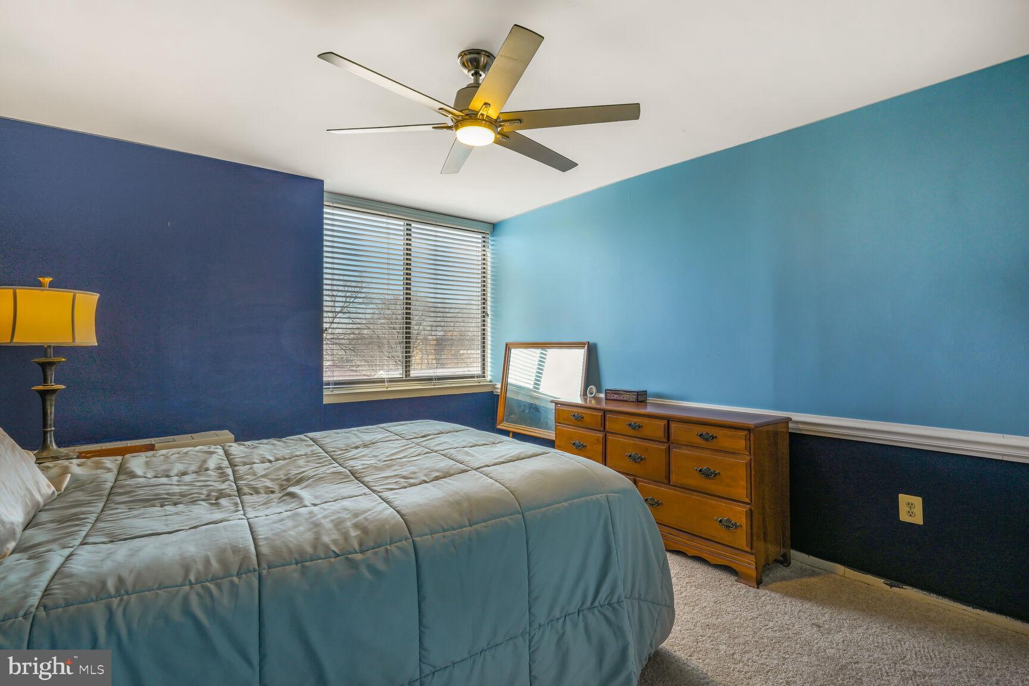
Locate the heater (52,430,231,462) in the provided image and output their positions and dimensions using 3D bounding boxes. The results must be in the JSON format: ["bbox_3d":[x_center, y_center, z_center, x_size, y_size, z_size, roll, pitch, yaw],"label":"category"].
[{"bbox_3d":[-2.254,0.886,2.759,1.130,0.620,0.235,0,0,-39],"label":"heater"}]

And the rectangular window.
[{"bbox_3d":[-0.911,-0.368,4.369,1.680,1.480,0.100,0,0,-39],"label":"rectangular window"}]

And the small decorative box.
[{"bbox_3d":[0.786,0.369,3.423,0.240,0.070,0.130,0,0,41],"label":"small decorative box"}]

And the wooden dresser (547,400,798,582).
[{"bbox_3d":[0.882,0.809,3.094,0.425,0.805,1.475,0,0,-39],"label":"wooden dresser"}]

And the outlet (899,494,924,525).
[{"bbox_3d":[1.882,0.790,2.307,0.009,0.127,0.088,0,0,-39],"label":"outlet"}]

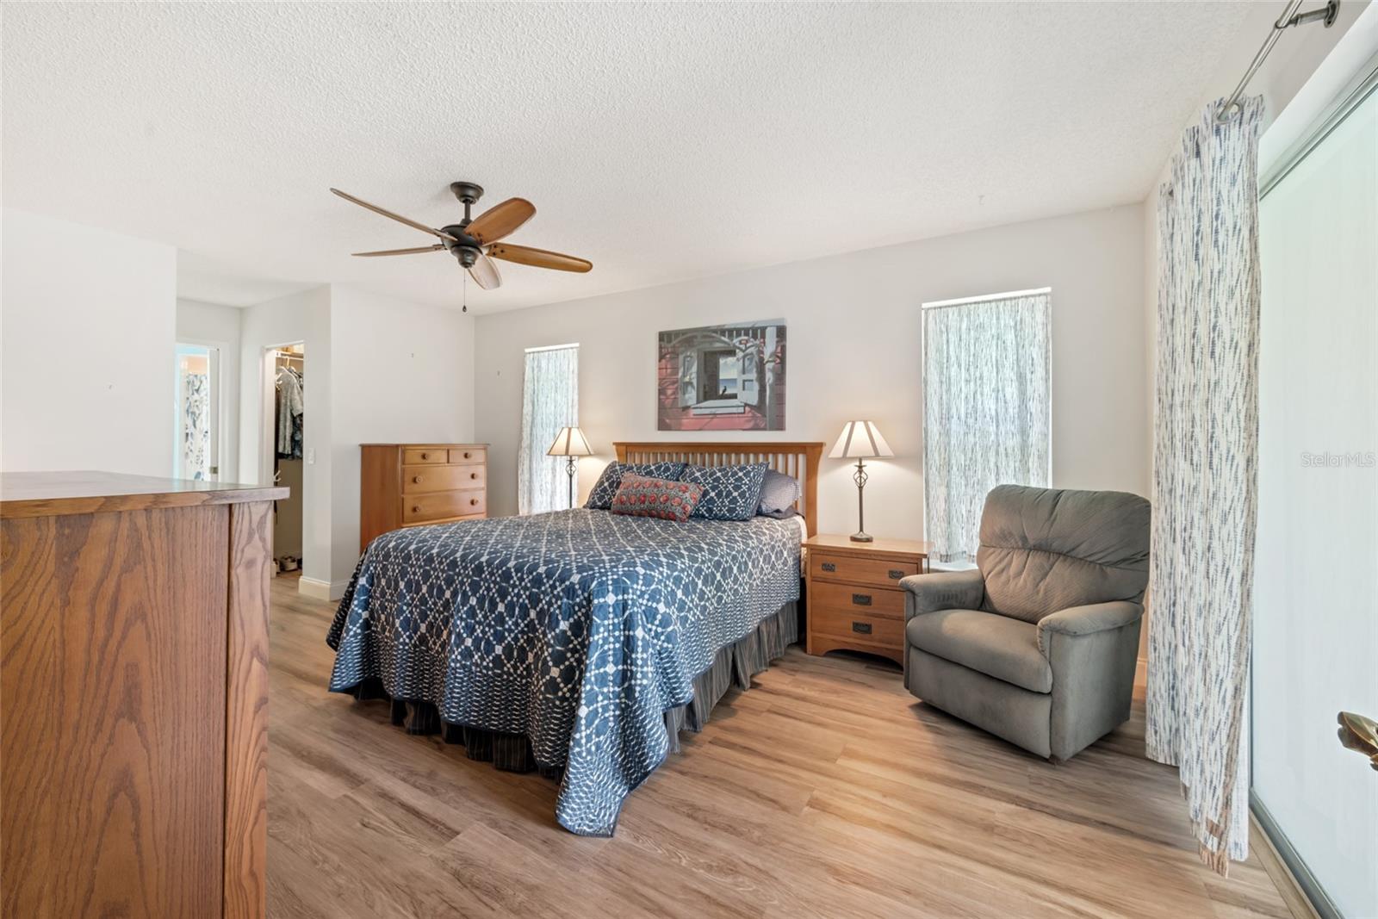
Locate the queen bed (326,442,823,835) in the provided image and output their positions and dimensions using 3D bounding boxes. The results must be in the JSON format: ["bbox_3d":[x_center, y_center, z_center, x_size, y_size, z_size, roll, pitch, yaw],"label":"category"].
[{"bbox_3d":[-0.394,0.501,2.917,1.740,1.235,2.190,1,0,30],"label":"queen bed"}]

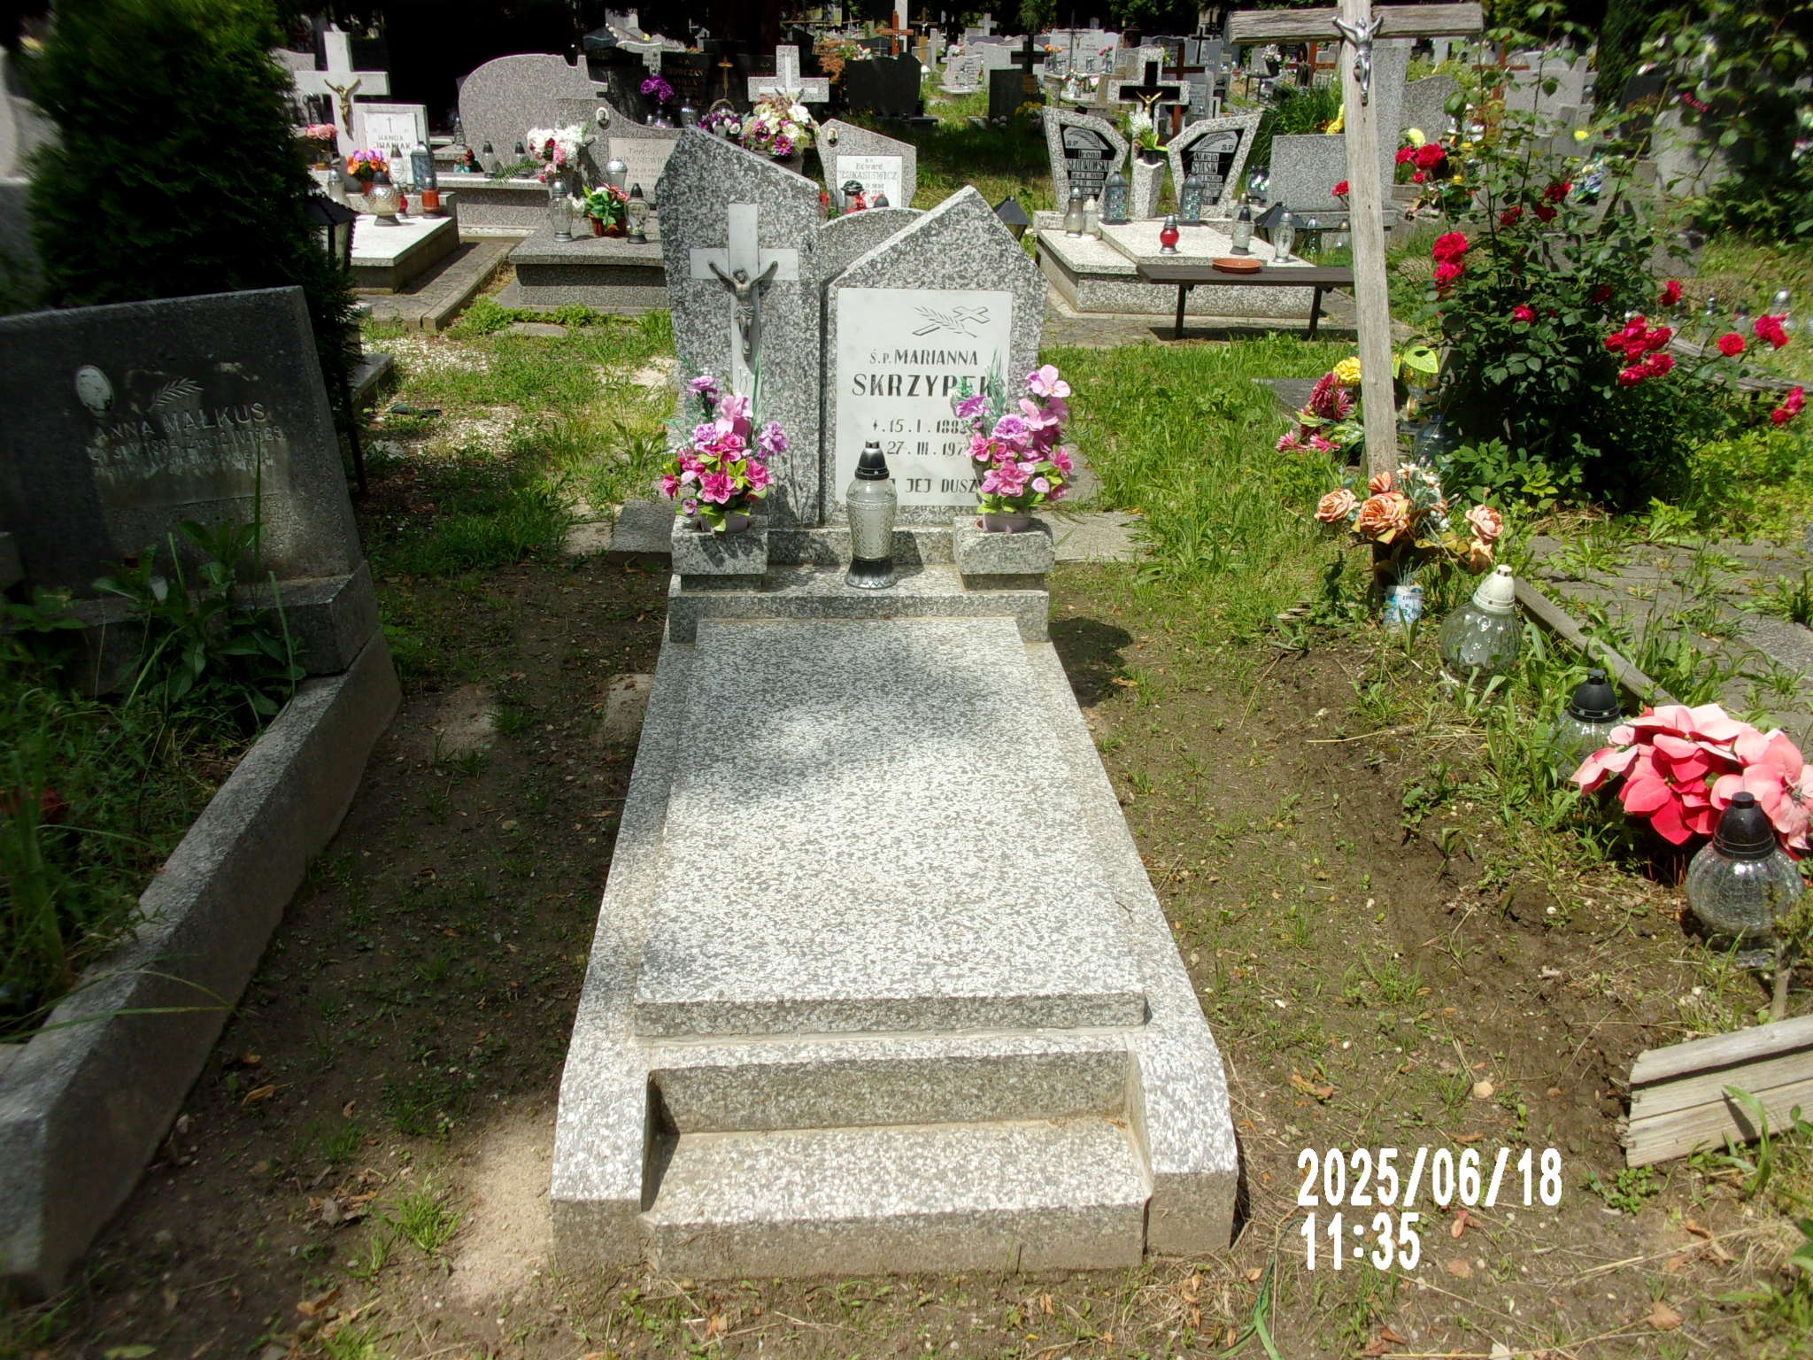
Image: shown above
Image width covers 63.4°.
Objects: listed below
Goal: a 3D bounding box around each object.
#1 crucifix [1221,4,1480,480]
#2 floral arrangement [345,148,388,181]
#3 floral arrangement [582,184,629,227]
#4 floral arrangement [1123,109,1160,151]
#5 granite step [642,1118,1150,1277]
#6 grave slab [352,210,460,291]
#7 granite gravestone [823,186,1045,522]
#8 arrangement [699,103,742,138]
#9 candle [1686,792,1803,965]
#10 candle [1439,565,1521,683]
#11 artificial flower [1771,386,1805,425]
[{"bbox_3d":[1.173,-0.984,3.770,0.627,1.699,0.100,-9,22,0],"label":"crucifix"},{"bbox_3d":[-3.482,-3.313,9.477,0.264,0.217,0.240,0,24,-4],"label":"floral arrangement"},{"bbox_3d":[-1.698,-2.659,8.284,0.257,0.261,0.230,0,24,-4],"label":"floral arrangement"},{"bbox_3d":[1.589,-3.702,9.880,0.260,0.310,0.230,0,24,-4],"label":"floral arrangement"},{"bbox_3d":[-0.009,0.696,1.971,0.634,0.098,0.180,0,24,-4],"label":"granite step"},{"bbox_3d":[-3.305,-2.551,8.722,0.920,0.180,1.763,0,24,-4],"label":"grave slab"},{"bbox_3d":[0.058,-0.736,3.352,0.486,0.763,0.110,-1,23,-4],"label":"granite gravestone"},{"bbox_3d":[-1.485,-4.450,11.694,0.350,0.330,0.300,0,24,-4],"label":"arrangement"},{"bbox_3d":[1.434,0.332,2.528,0.211,0.315,0.211,-10,25,1],"label":"candle"},{"bbox_3d":[1.445,-0.148,3.624,0.208,0.284,0.208,2,24,-5],"label":"candle"},{"bbox_3d":[3.129,-0.974,5.200,0.115,0.145,0.110,0,24,-4],"label":"artificial flower"}]

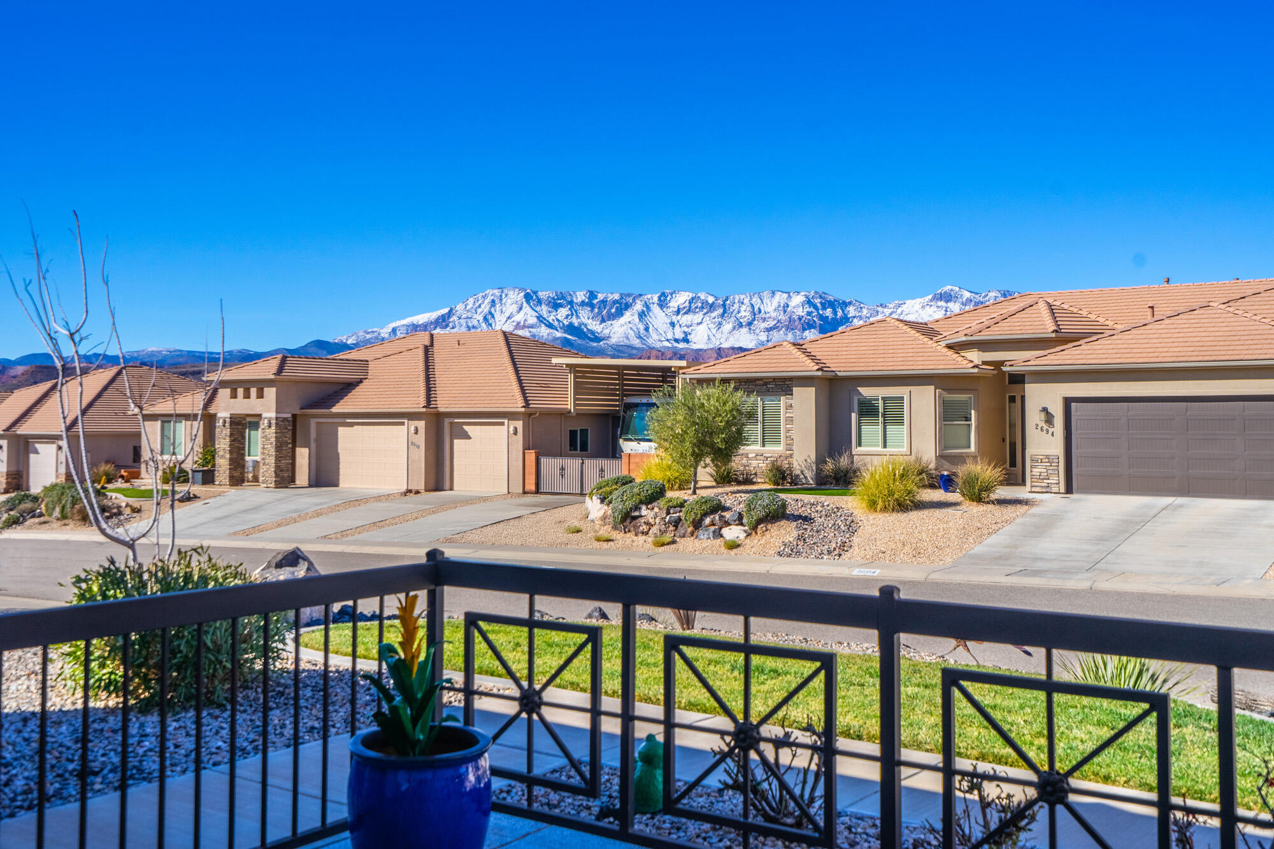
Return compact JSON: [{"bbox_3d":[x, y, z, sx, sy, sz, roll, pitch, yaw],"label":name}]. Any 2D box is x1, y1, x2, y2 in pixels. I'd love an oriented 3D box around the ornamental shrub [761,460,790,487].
[{"bbox_3d":[3.870,1.355,34.400,0.790,0.770,0.750,0,0,6],"label":"ornamental shrub"}]

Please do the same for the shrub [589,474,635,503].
[{"bbox_3d":[-0.709,1.816,35.300,1.330,0.800,1.250,0,-1,36],"label":"shrub"}]

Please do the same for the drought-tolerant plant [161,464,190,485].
[{"bbox_3d":[-18.943,2.022,50.800,1.180,0.880,1.150,0,-1,36],"label":"drought-tolerant plant"}]

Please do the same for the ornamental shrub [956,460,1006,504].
[{"bbox_3d":[8.704,1.459,31.300,1.280,1.100,1.220,0,-1,36],"label":"ornamental shrub"}]

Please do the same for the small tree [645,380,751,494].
[{"bbox_3d":[1.680,0.342,34.000,2.900,3.150,2.800,0,0,0],"label":"small tree"}]

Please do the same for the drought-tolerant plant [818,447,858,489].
[{"bbox_3d":[5.536,1.192,34.100,1.050,1.100,1.020,0,0,9],"label":"drought-tolerant plant"}]

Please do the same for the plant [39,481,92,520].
[{"bbox_3d":[-19.588,2.631,42.500,1.780,1.350,1.600,0,0,-25],"label":"plant"}]

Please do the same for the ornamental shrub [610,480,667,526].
[{"bbox_3d":[0.024,1.893,29.800,1.350,1.120,1.250,0,0,0],"label":"ornamental shrub"}]

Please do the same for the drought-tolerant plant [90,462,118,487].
[{"bbox_3d":[-22.723,2.101,52.800,1.180,1.050,1.120,0,-1,36],"label":"drought-tolerant plant"}]

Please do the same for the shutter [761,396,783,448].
[{"bbox_3d":[3.964,-0.073,36.400,0.740,1.490,0.080,0,-1,36],"label":"shutter"}]

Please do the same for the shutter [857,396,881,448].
[{"bbox_3d":[6.666,-0.057,35.600,0.770,1.480,0.080,0,-1,36],"label":"shutter"}]

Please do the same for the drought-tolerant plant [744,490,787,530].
[{"bbox_3d":[2.975,1.996,28.700,1.030,0.930,1.000,0,0,6],"label":"drought-tolerant plant"}]

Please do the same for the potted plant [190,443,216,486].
[{"bbox_3d":[-16.955,1.579,48.500,0.740,1.580,0.740,0,0,34],"label":"potted plant"}]

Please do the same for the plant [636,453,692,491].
[{"bbox_3d":[0.729,1.260,33.000,1.460,1.020,1.400,0,0,1],"label":"plant"}]

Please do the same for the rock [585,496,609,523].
[{"bbox_3d":[-1.129,2.371,34.700,0.680,0.800,0.650,0,-1,36],"label":"rock"}]

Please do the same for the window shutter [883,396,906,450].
[{"bbox_3d":[7.119,-0.041,34.200,0.660,1.490,0.060,0,0,34],"label":"window shutter"}]

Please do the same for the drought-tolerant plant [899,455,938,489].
[{"bbox_3d":[7.466,1.260,33.000,1.060,0.880,1.000,0,0,13],"label":"drought-tolerant plant"}]

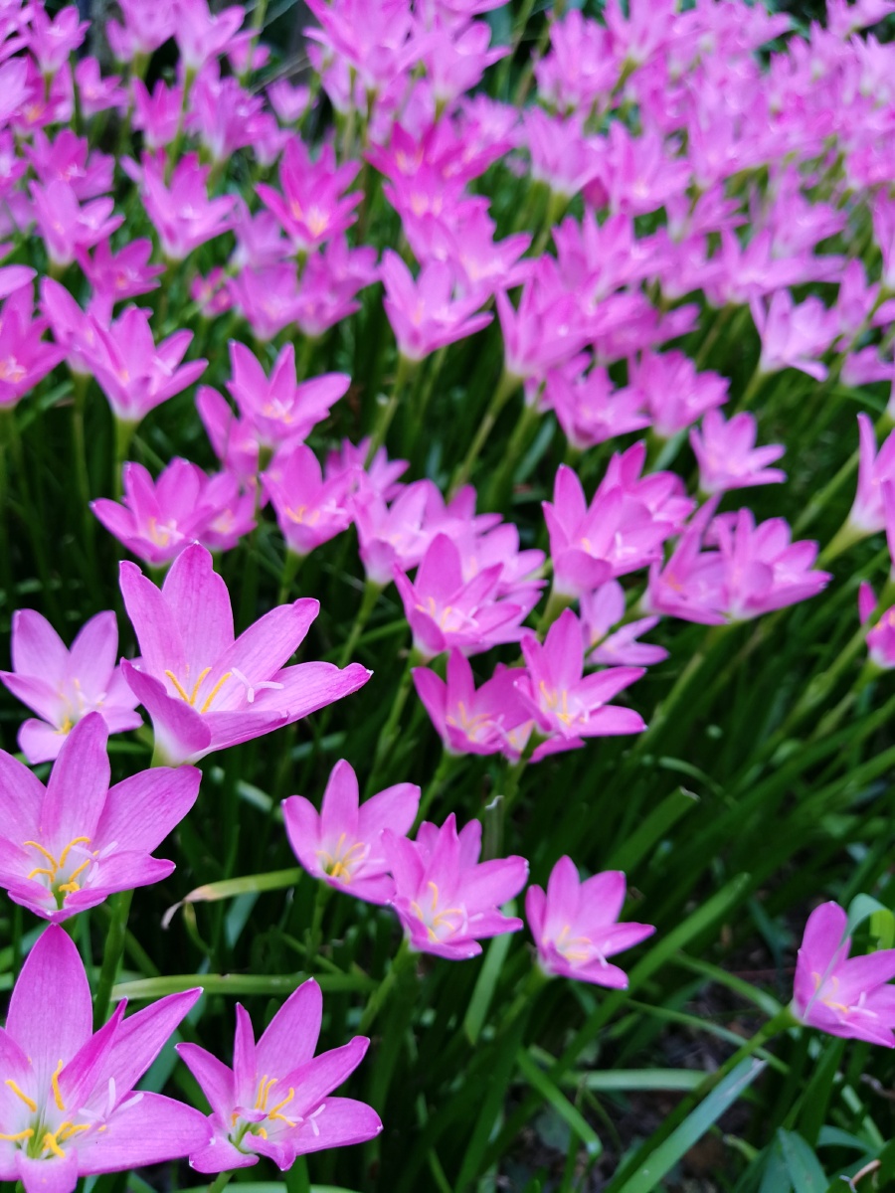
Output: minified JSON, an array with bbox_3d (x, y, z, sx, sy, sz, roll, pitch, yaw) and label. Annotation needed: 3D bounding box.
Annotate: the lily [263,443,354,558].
[{"bbox_3d":[-0.082,-0.049,0.536,0.056,0.050,0.056,-8,43,-27],"label":"lily"}]

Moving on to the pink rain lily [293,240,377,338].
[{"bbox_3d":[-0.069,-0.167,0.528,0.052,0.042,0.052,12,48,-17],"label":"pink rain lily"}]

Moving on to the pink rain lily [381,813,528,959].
[{"bbox_3d":[-0.005,0.135,0.396,0.066,0.048,0.066,5,39,-27],"label":"pink rain lily"}]

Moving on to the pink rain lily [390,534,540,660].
[{"bbox_3d":[-0.002,0.009,0.431,0.064,0.048,0.064,5,39,-27],"label":"pink rain lily"}]

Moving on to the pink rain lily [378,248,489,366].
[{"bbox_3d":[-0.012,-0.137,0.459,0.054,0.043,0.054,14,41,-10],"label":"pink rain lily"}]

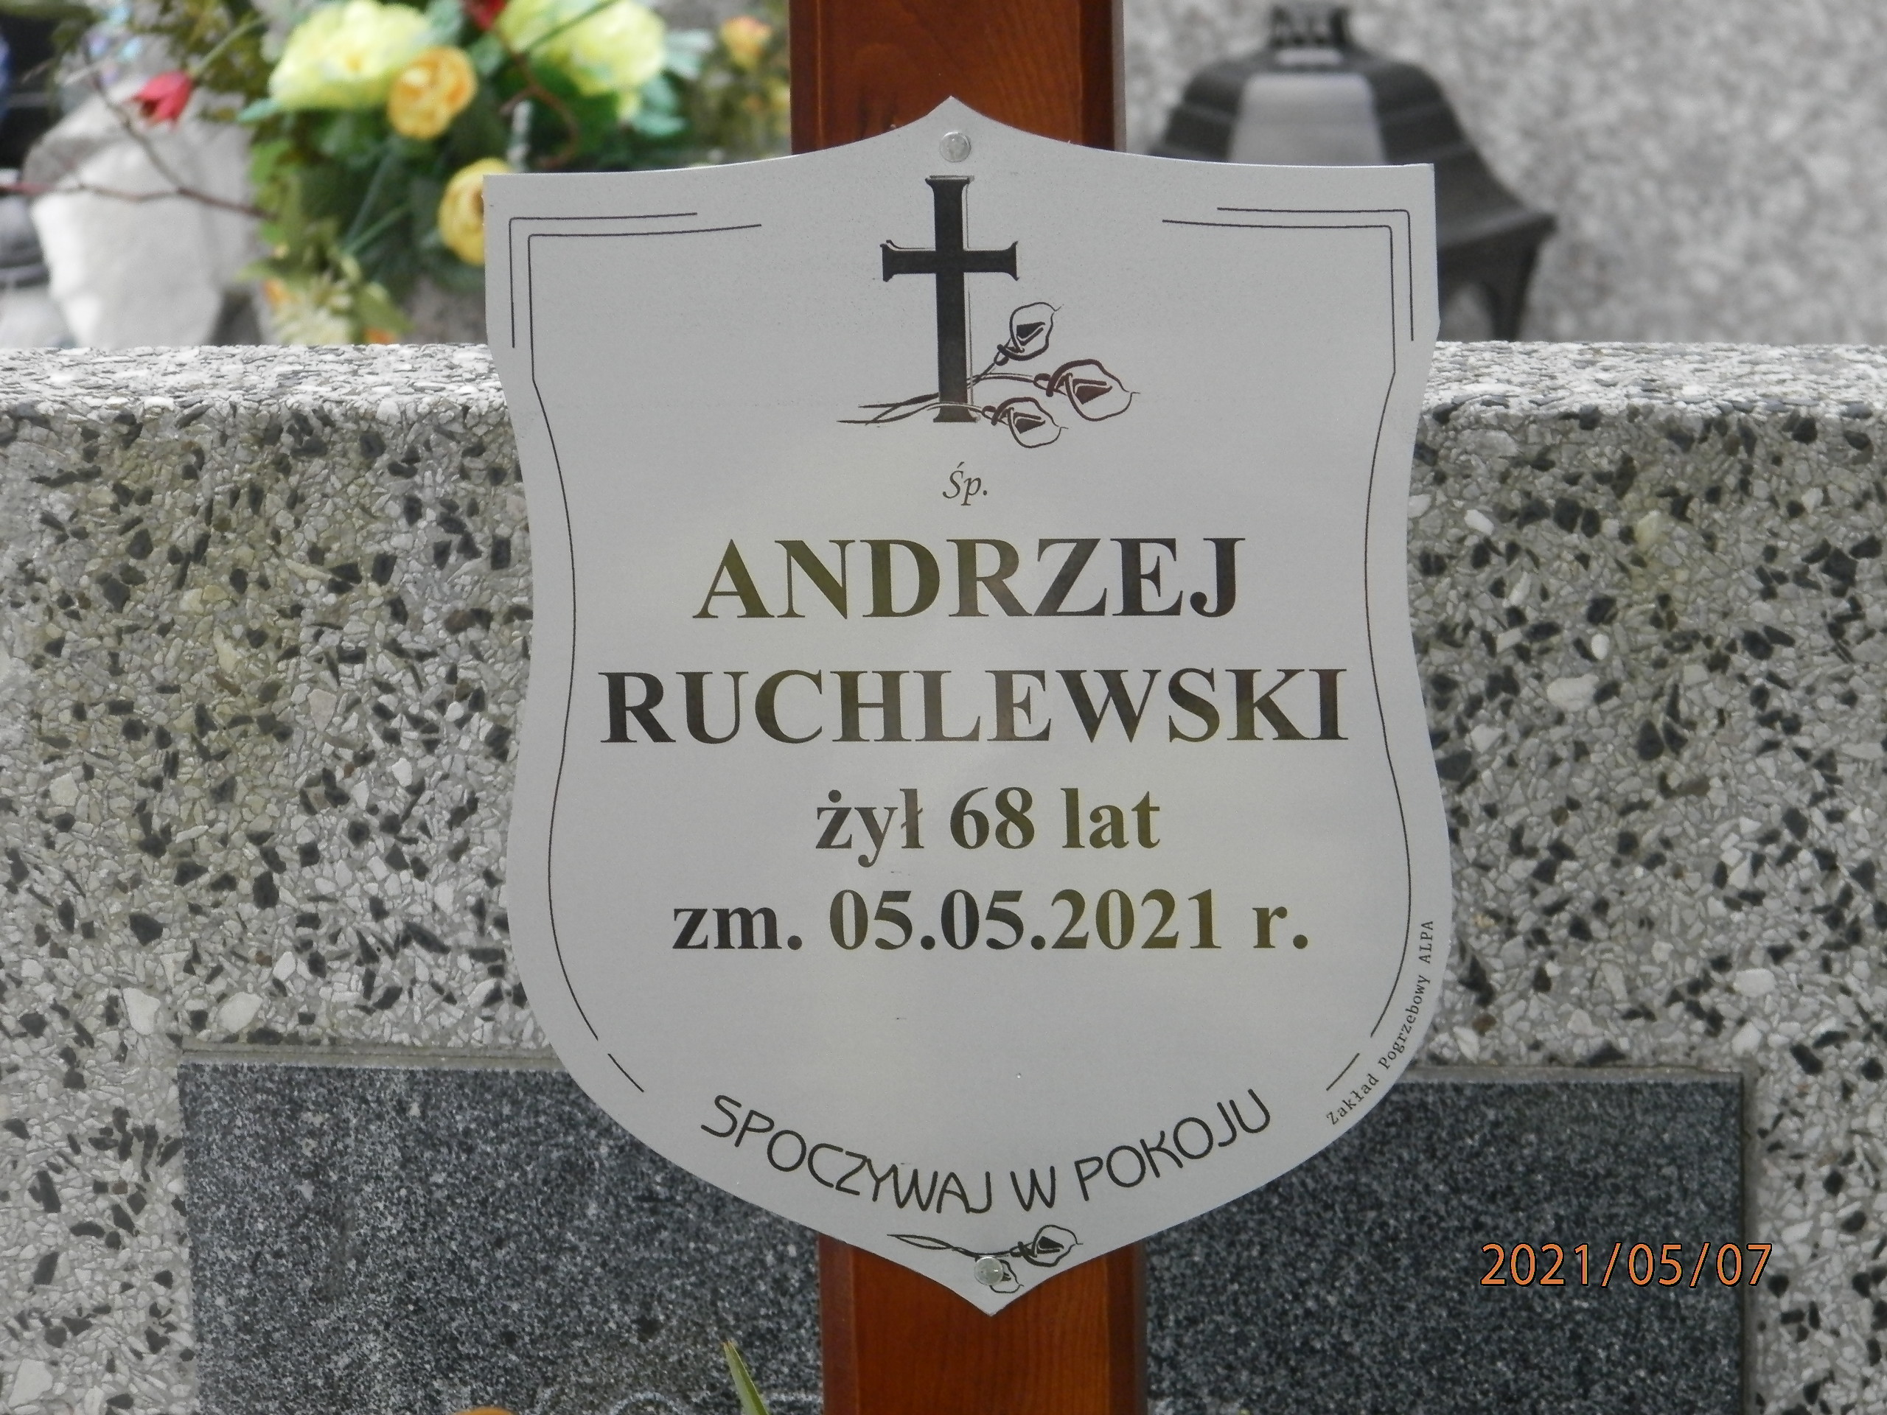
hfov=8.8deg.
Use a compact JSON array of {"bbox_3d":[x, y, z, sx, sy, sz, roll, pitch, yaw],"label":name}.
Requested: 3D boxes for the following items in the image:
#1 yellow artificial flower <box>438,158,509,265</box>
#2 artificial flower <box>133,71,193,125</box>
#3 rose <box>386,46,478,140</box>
[{"bbox_3d":[-0.187,-0.203,5.000,0.042,0.043,0.032,-1,13,0],"label":"yellow artificial flower"},{"bbox_3d":[-0.313,-0.245,4.900,0.026,0.024,0.024,-28,25,-30],"label":"artificial flower"},{"bbox_3d":[-0.209,-0.252,5.000,0.038,0.038,0.031,-1,13,0],"label":"rose"}]

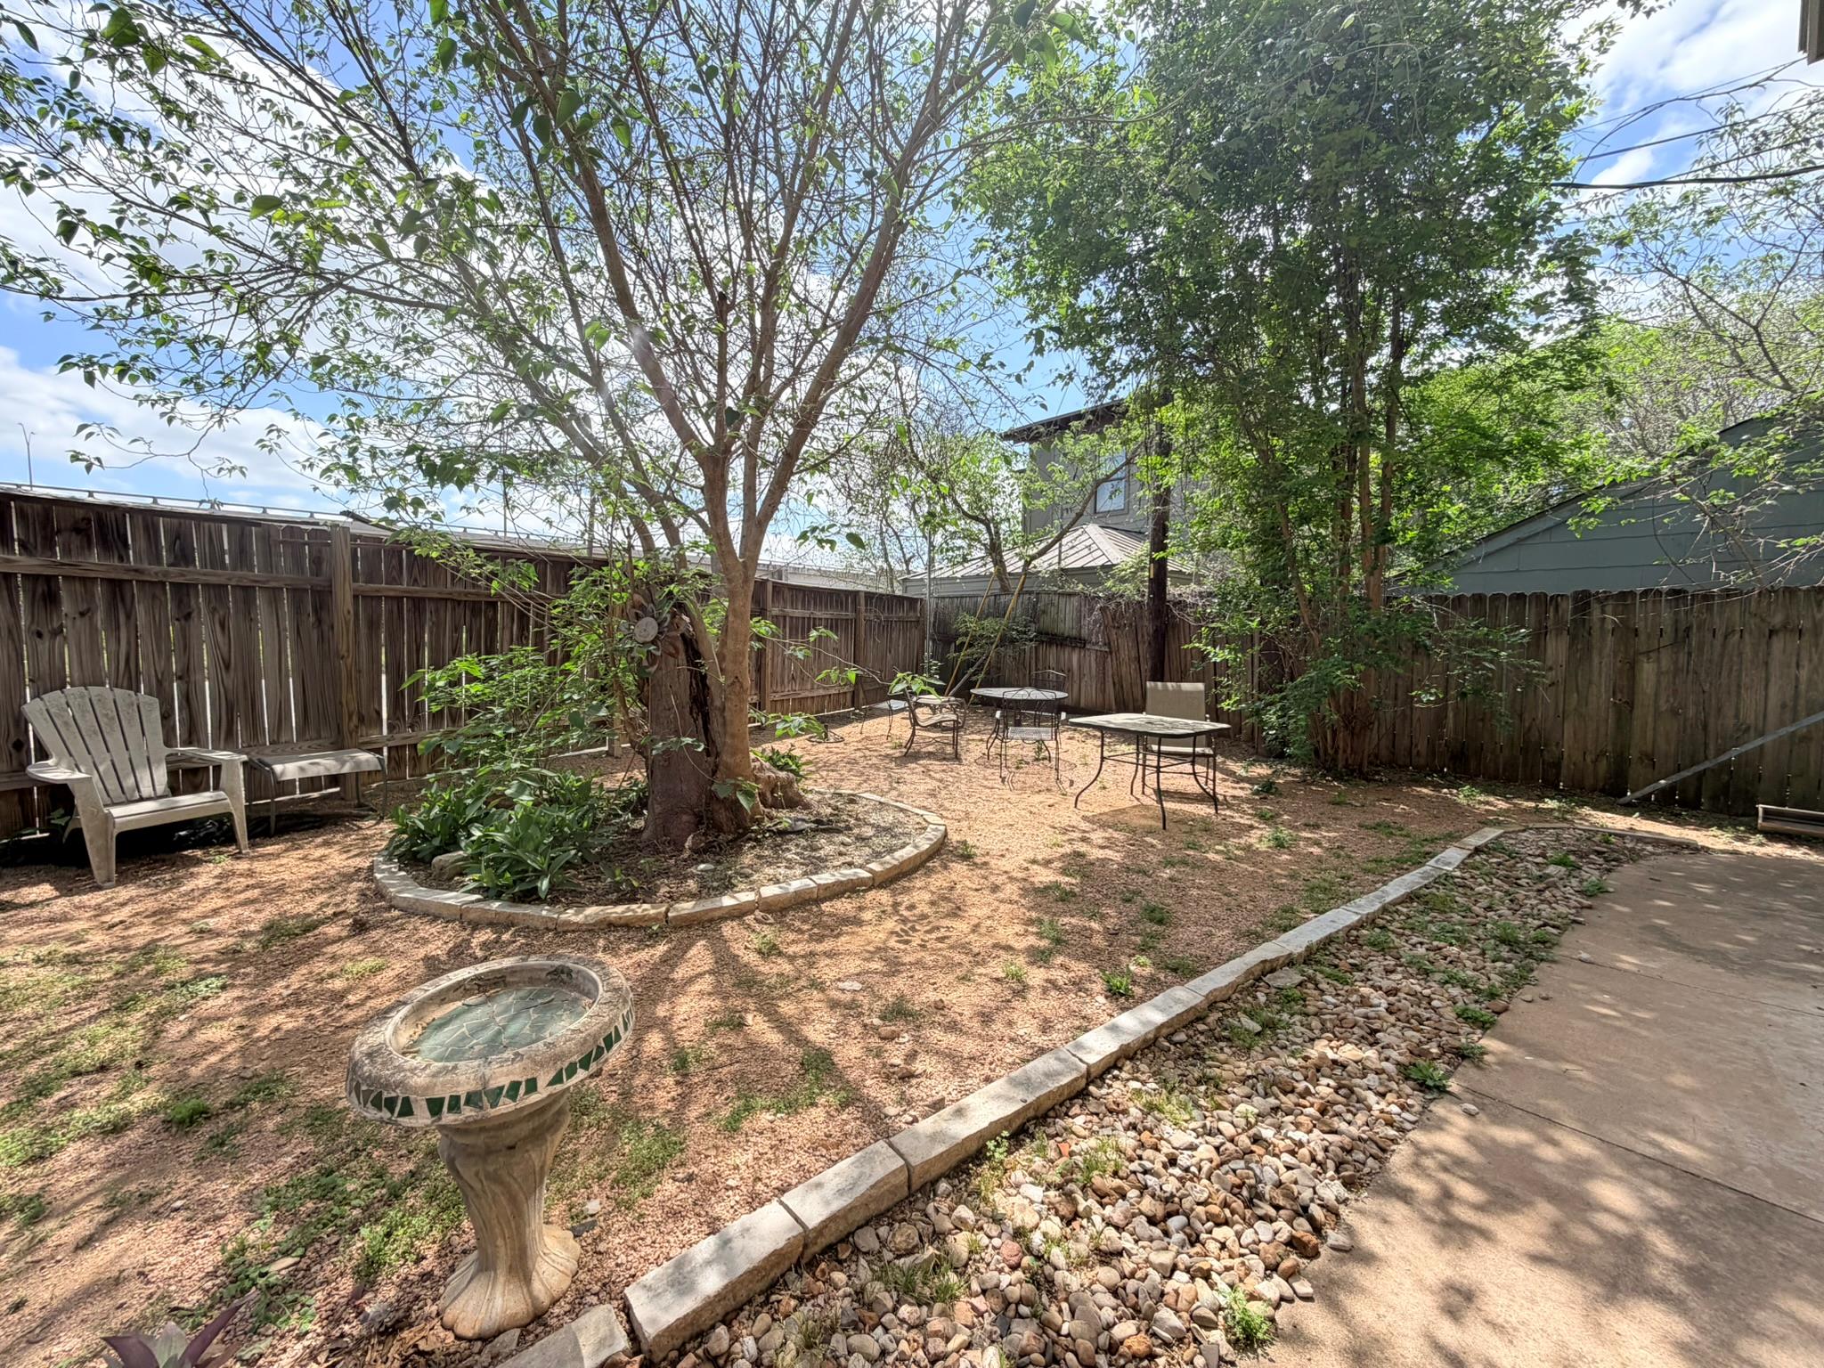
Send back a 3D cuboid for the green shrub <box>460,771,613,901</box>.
[{"bbox_3d":[-1.935,0.780,3.892,0.680,0.420,0.600,-2,4,-27],"label":"green shrub"}]

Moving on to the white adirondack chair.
[{"bbox_3d":[-4.222,0.486,3.969,0.820,0.930,0.720,1,4,17],"label":"white adirondack chair"}]

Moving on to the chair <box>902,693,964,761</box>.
[{"bbox_3d":[0.257,0.367,8.186,0.670,0.800,0.600,-1,3,-3],"label":"chair"}]

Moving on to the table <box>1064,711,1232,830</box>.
[{"bbox_3d":[1.864,0.654,5.819,0.890,0.695,0.890,-3,5,-42],"label":"table"}]

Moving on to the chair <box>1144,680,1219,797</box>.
[{"bbox_3d":[2.413,0.486,6.631,0.600,0.940,0.690,1,4,20],"label":"chair"}]

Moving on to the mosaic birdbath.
[{"bbox_3d":[-0.836,0.953,1.527,0.505,0.590,0.505,0,3,0],"label":"mosaic birdbath"}]

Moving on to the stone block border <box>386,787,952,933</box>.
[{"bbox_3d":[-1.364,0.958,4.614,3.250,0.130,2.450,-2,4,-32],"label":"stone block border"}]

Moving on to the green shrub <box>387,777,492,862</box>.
[{"bbox_3d":[-2.646,0.760,4.251,0.550,0.360,0.450,-2,4,-32],"label":"green shrub"}]

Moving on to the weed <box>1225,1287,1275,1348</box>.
[{"bbox_3d":[0.678,1.272,1.497,0.080,0.055,0.075,-2,4,-25],"label":"weed"}]

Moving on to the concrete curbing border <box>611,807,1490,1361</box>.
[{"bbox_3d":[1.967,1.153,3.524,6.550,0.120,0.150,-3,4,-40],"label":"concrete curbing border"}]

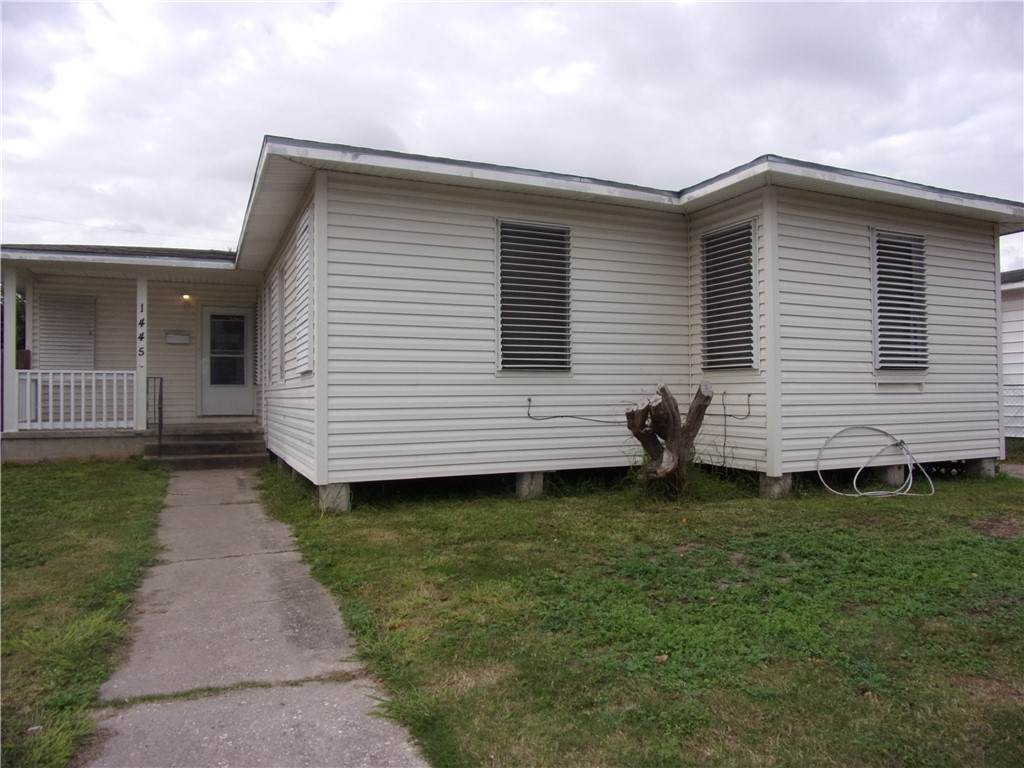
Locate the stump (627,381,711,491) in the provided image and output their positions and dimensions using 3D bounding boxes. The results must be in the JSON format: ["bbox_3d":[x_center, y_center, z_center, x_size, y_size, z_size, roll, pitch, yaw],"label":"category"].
[{"bbox_3d":[1.698,0.573,7.650,0.900,1.170,0.620,-1,-1,13],"label":"stump"}]

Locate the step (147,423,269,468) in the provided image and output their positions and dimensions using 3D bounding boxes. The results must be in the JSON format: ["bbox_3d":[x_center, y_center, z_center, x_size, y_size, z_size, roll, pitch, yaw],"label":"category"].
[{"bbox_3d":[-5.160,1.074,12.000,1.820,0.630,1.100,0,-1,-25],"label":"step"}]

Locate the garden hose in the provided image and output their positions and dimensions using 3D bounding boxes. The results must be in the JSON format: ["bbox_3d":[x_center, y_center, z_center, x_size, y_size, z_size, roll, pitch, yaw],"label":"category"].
[{"bbox_3d":[3.800,0.788,7.380,1.100,0.700,0.450,0,-1,0],"label":"garden hose"}]

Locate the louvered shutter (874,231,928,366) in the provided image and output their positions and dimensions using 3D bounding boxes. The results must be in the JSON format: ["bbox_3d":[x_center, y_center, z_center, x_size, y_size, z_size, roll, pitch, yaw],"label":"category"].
[{"bbox_3d":[4.421,-0.938,7.990,0.800,1.520,0.080,0,-1,-25],"label":"louvered shutter"}]

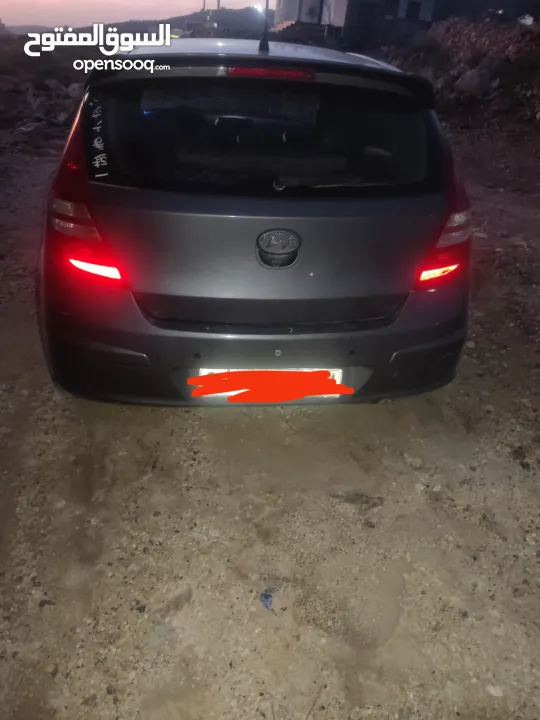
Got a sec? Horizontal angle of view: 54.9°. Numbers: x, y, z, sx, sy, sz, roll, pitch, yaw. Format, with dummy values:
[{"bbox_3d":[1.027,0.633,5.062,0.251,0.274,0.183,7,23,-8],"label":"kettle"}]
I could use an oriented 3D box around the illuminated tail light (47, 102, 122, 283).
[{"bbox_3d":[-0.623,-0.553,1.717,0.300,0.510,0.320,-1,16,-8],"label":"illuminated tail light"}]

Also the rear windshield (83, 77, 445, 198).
[{"bbox_3d":[0.018,-0.746,1.739,1.230,0.420,0.130,-1,-7,-8],"label":"rear windshield"}]

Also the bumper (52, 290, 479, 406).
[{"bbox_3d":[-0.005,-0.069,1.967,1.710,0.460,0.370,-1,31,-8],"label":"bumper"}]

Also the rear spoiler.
[{"bbox_3d":[0.011,-0.955,1.769,1.250,0.150,0.250,-1,31,-8],"label":"rear spoiler"}]

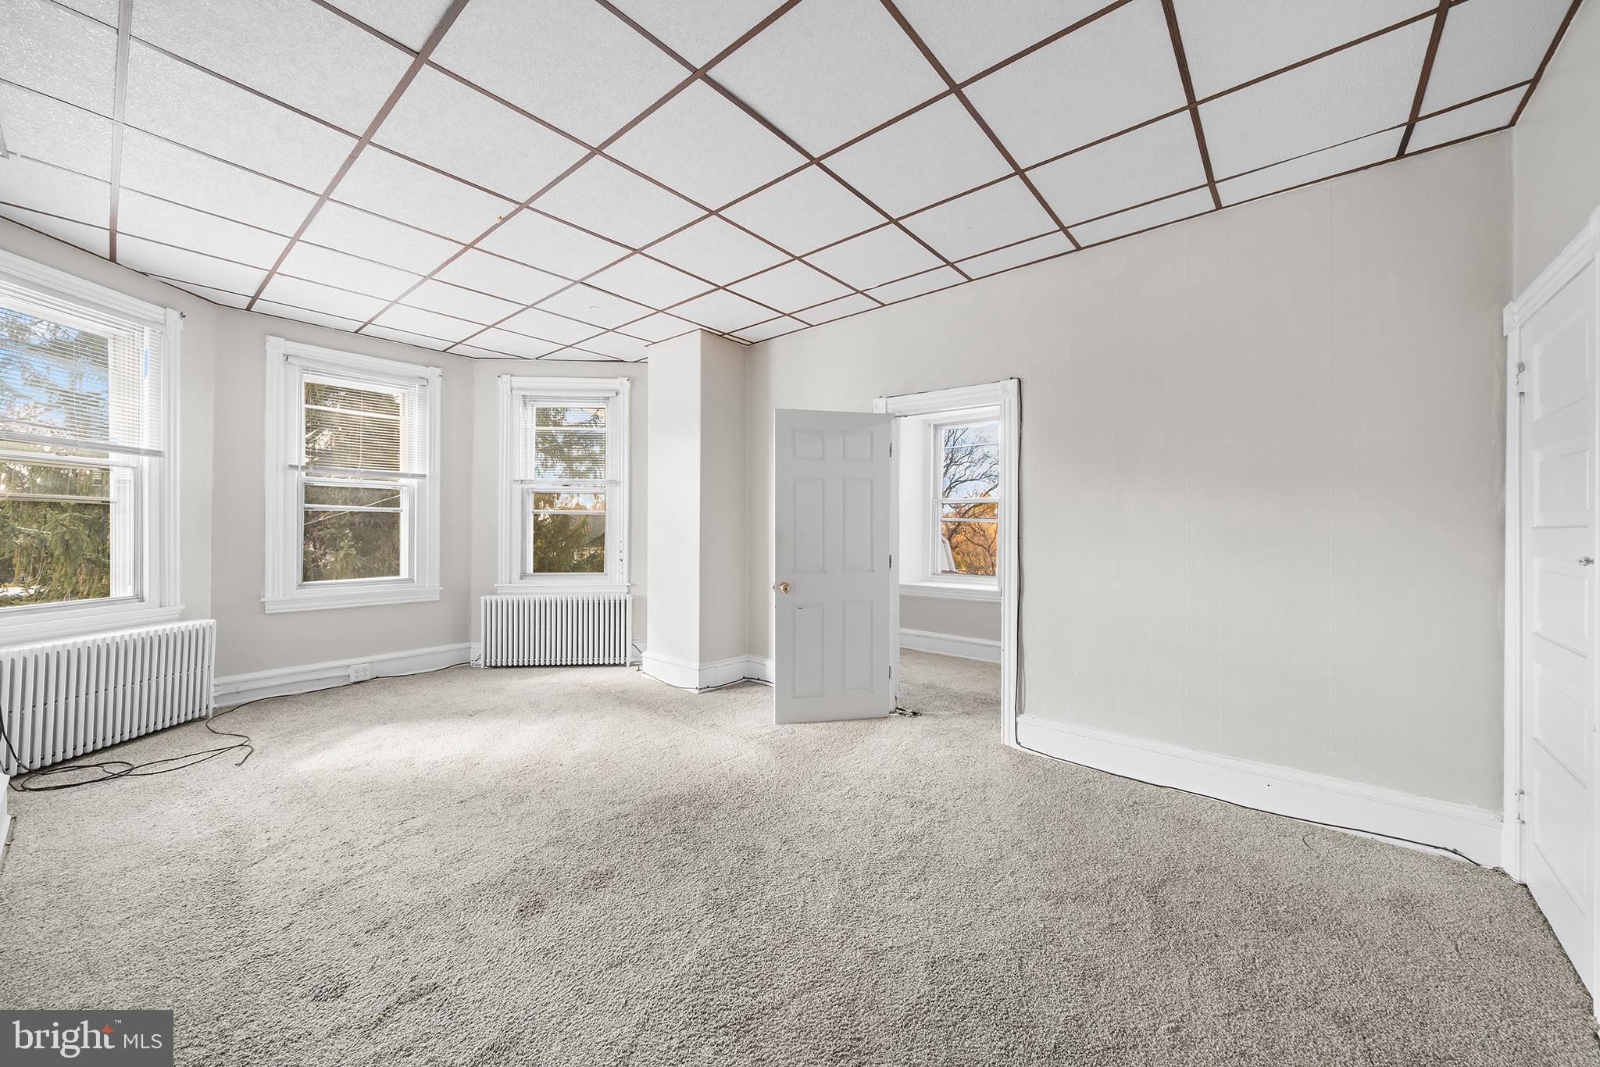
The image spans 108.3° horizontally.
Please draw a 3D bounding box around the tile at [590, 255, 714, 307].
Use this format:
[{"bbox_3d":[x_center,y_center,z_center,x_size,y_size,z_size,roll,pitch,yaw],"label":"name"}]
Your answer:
[{"bbox_3d":[-0.915,-1.538,3.560,0.600,0.022,0.600,1,1,40],"label":"tile"}]

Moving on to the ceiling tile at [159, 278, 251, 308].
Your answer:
[{"bbox_3d":[-3.791,-1.530,3.677,0.370,0.022,0.448,1,1,40],"label":"ceiling tile"}]

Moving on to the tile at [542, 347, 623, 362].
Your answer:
[{"bbox_3d":[-1.955,-1.573,5.225,0.570,0.020,0.570,1,1,40],"label":"tile"}]

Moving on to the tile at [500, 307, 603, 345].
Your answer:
[{"bbox_3d":[-1.875,-1.555,4.373,0.597,0.020,0.597,0,1,39],"label":"tile"}]

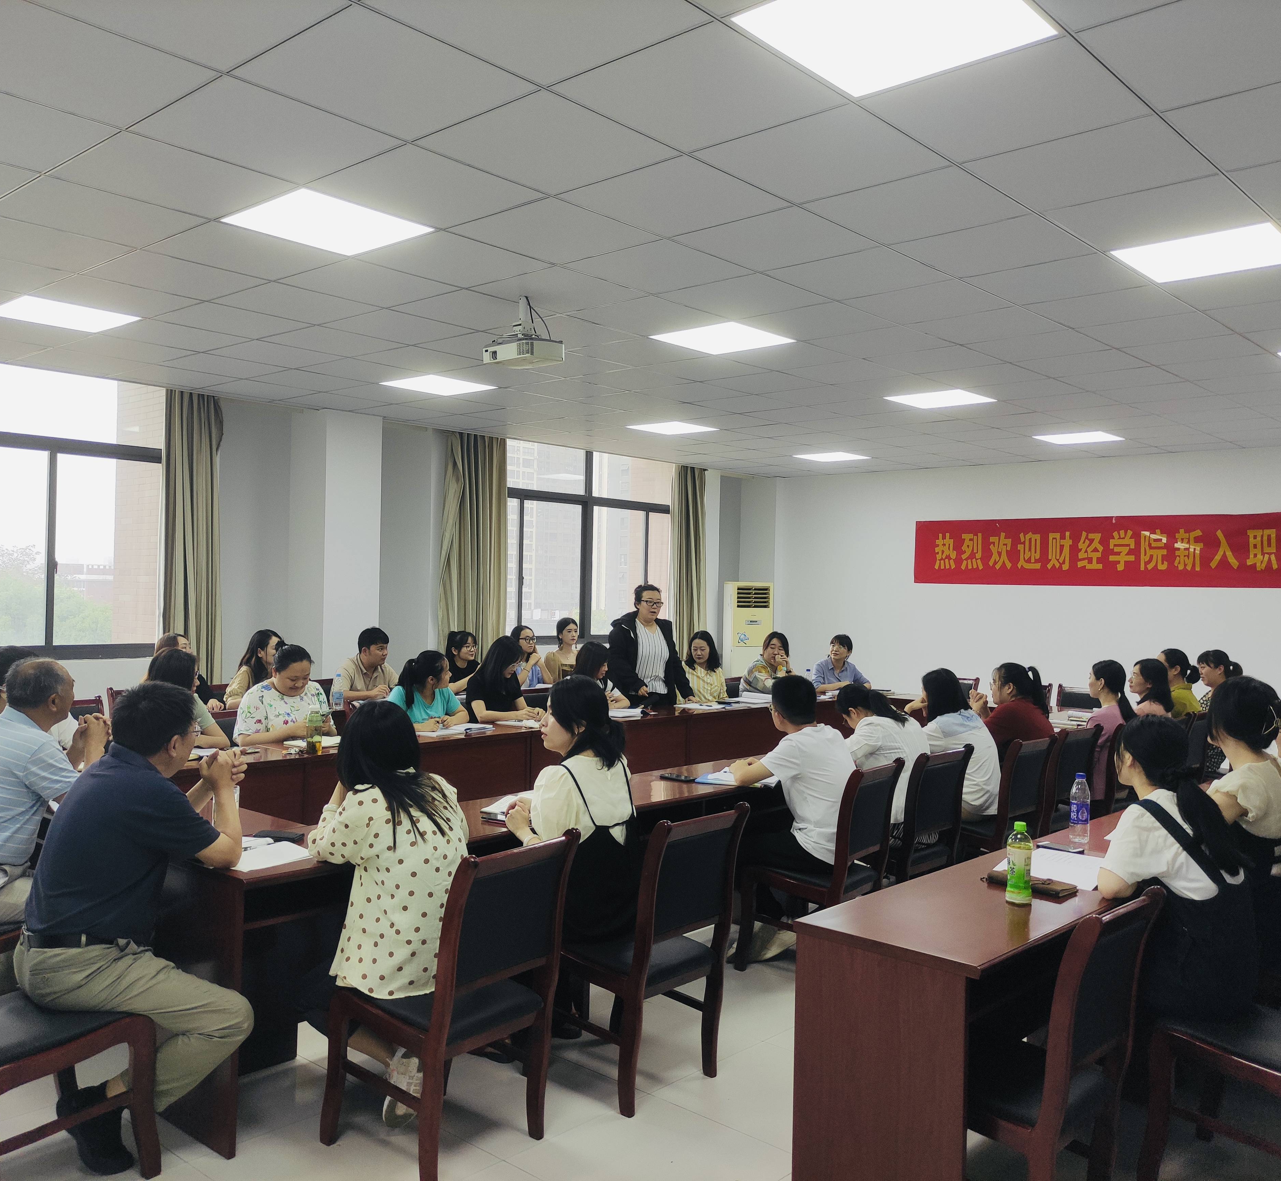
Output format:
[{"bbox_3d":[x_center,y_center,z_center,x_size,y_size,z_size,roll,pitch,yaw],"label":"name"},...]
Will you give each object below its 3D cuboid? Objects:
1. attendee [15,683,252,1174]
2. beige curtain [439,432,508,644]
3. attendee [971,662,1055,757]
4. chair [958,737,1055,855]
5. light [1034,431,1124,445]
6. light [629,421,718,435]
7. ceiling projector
[{"bbox_3d":[-1.398,0.897,3.089,0.720,1.290,0.560,1,0,-43],"label":"attendee"},{"bbox_3d":[-1.526,0.031,10.298,0.190,2.860,0.740,1,0,42],"label":"beige curtain"},{"bbox_3d":[1.979,0.993,6.170,0.720,1.210,0.500,1,0,42],"label":"attendee"},{"bbox_3d":[1.672,1.140,5.622,0.570,0.920,0.450,1,0,42],"label":"chair"},{"bbox_3d":[3.701,-1.300,9.620,0.585,0.040,0.585,1,0,42],"label":"light"},{"bbox_3d":[0.271,-1.361,9.470,0.585,0.040,0.585,1,0,42],"label":"light"},{"bbox_3d":[-0.540,-1.200,5.243,0.320,0.320,0.220,1,0,42],"label":"ceiling projector"}]

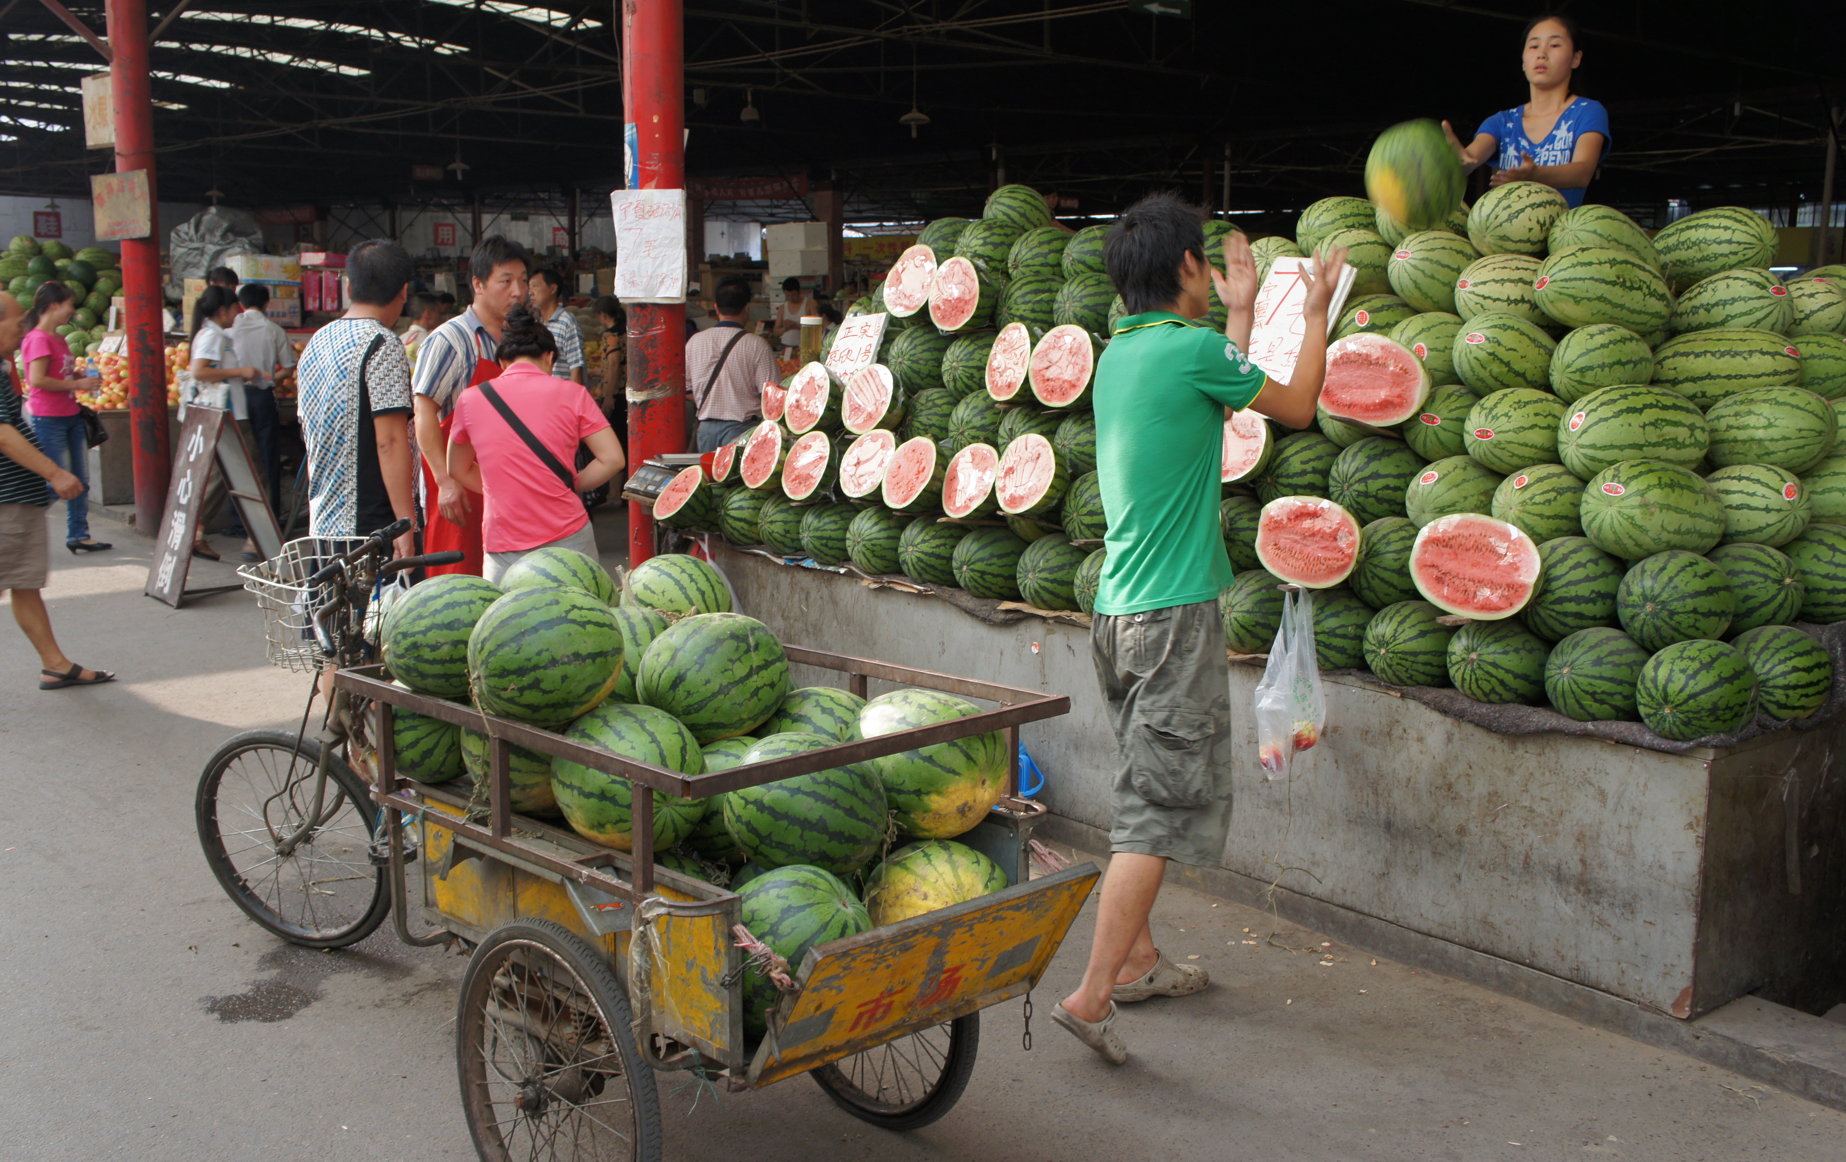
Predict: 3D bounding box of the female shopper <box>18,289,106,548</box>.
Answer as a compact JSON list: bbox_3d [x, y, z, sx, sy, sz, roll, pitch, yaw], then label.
[{"bbox_3d":[-4.942,-0.956,10.605,0.520,1.570,0.450,-1,9,-10],"label":"female shopper"}]

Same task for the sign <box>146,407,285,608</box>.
[{"bbox_3d":[-3.612,-0.403,9.434,0.620,0.970,0.470,-7,12,-41],"label":"sign"}]

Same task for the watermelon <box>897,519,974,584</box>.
[{"bbox_3d":[0.038,-0.092,5.772,0.240,0.215,0.215,-7,12,-40],"label":"watermelon"}]

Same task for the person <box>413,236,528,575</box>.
[{"bbox_3d":[-1.343,-0.243,5.850,0.550,1.680,0.420,-6,11,-38],"label":"person"}]

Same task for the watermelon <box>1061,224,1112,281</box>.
[{"bbox_3d":[0.546,-1.022,5.800,0.245,0.215,0.215,-6,11,-39],"label":"watermelon"}]

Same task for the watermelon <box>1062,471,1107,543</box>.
[{"bbox_3d":[0.508,-0.217,5.300,0.245,0.210,0.210,-6,11,-39],"label":"watermelon"}]

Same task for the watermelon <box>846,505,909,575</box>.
[{"bbox_3d":[-0.138,-0.133,5.970,0.258,0.224,0.224,-6,11,-39],"label":"watermelon"}]

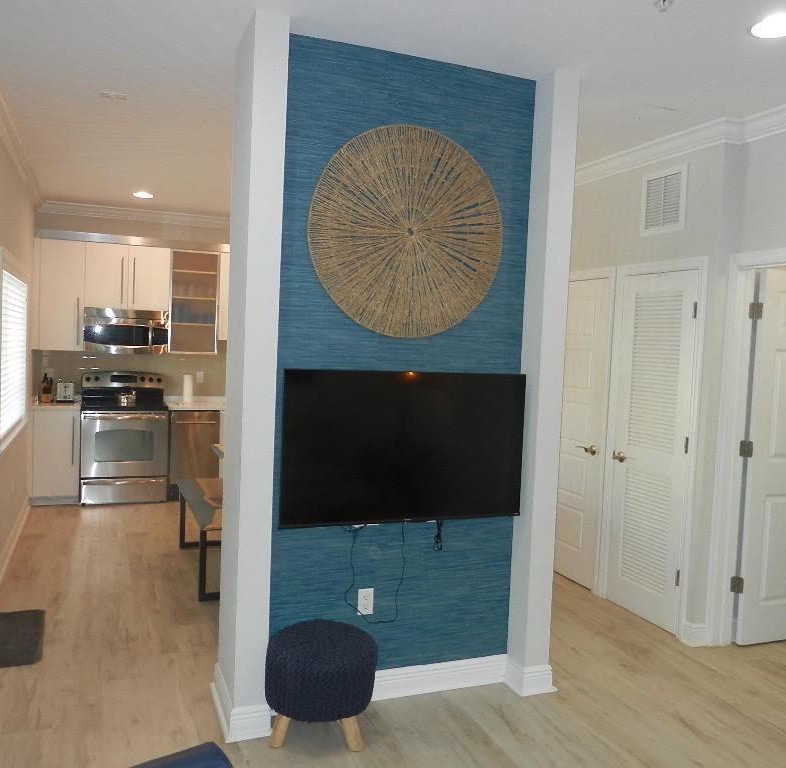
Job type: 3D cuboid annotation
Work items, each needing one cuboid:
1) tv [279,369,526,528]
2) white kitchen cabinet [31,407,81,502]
[{"bbox_3d":[0.065,0.272,3.193,1.120,0.650,0.060,1,4,-22],"label":"tv"},{"bbox_3d":[-3.087,0.629,6.823,0.395,0.890,0.600,1,3,-21],"label":"white kitchen cabinet"}]

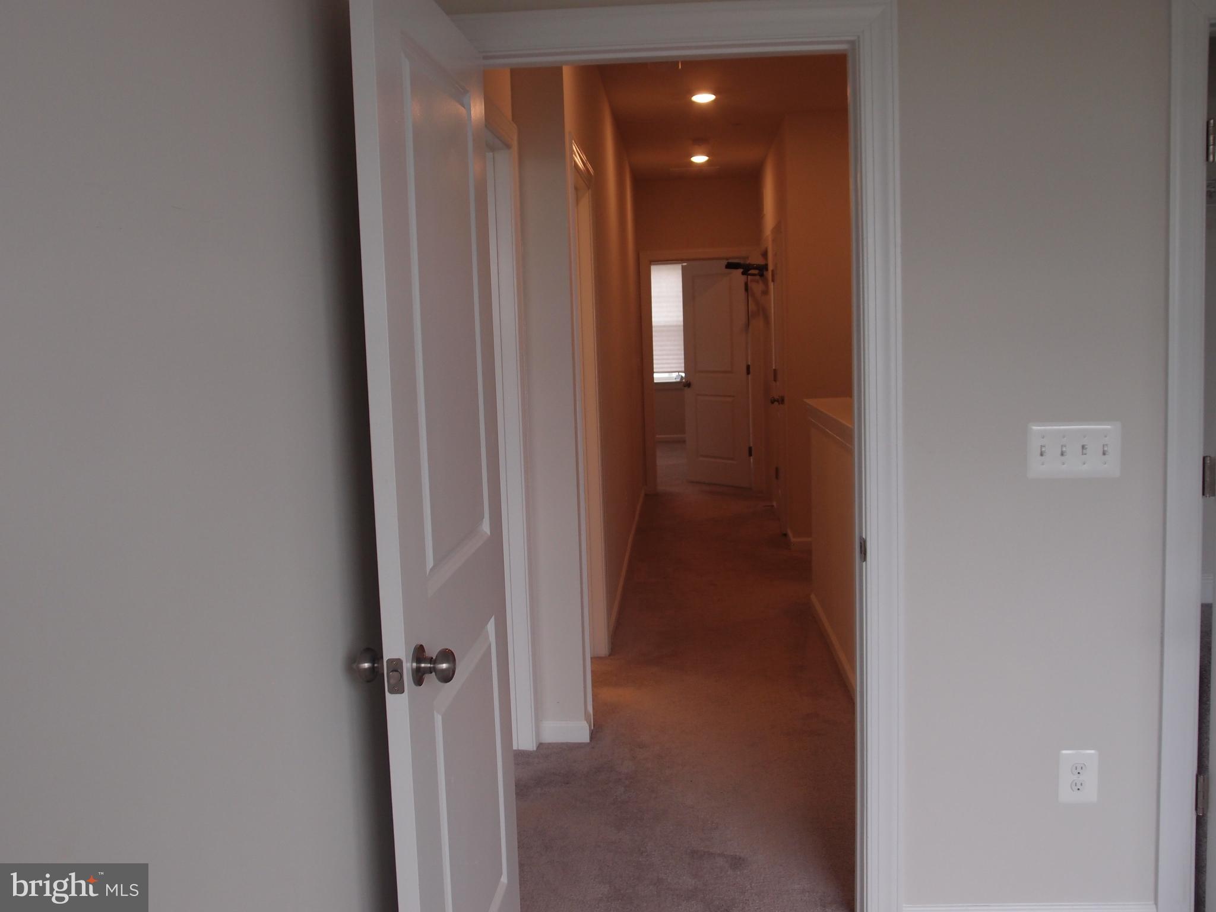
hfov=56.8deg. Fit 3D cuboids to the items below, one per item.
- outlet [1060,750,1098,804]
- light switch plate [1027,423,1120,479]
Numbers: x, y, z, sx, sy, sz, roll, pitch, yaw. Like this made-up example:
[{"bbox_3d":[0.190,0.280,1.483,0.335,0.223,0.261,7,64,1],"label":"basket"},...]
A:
[{"bbox_3d":[1.081,0.736,2.582,0.086,0.125,0.008,-1,5,3],"label":"outlet"},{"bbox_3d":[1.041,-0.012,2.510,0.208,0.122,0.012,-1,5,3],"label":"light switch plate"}]

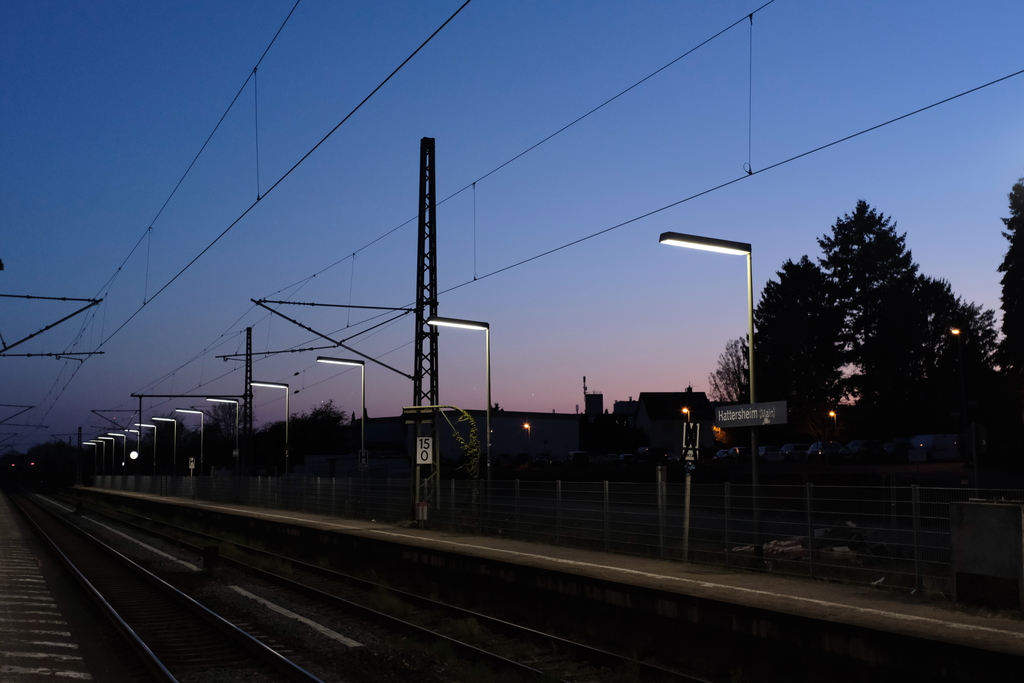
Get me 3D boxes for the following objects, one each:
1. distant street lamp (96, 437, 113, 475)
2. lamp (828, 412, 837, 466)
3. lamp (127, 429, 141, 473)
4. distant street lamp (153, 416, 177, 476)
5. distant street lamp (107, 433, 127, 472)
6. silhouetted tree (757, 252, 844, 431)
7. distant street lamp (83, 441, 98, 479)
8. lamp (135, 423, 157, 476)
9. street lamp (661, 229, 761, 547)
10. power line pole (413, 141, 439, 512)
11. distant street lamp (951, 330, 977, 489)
[{"bbox_3d":[-46.531,13.825,136.997,1.720,5.750,0.280,2,-7,-23],"label":"distant street lamp"},{"bbox_3d":[29.071,8.583,107.750,0.700,4.628,0.300,1,-6,-11],"label":"lamp"},{"bbox_3d":[-36.179,11.332,113.079,1.720,5.750,0.280,2,-7,-23],"label":"lamp"},{"bbox_3d":[-26.264,8.695,90.105,1.720,5.760,0.280,2,-7,-23],"label":"distant street lamp"},{"bbox_3d":[-41.436,12.664,125.172,1.720,5.750,0.280,2,-7,-23],"label":"distant street lamp"},{"bbox_3d":[28.293,0.984,115.966,8.600,19.120,8.200,-2,-6,14],"label":"silhouetted tree"},{"bbox_3d":[-56.927,16.541,161.031,1.720,5.750,0.280,2,-7,-23],"label":"distant street lamp"},{"bbox_3d":[-31.169,9.950,101.454,1.720,5.763,0.280,2,-7,-23],"label":"lamp"},{"bbox_3d":[3.419,1.021,20.557,1.720,5.710,0.280,2,-7,-23],"label":"street lamp"},{"bbox_3d":[-2.671,-0.473,37.918,0.750,12.170,0.600,2,-7,-23],"label":"power line pole"},{"bbox_3d":[24.625,3.026,65.605,0.750,7.310,0.300,1,-6,-11],"label":"distant street lamp"}]

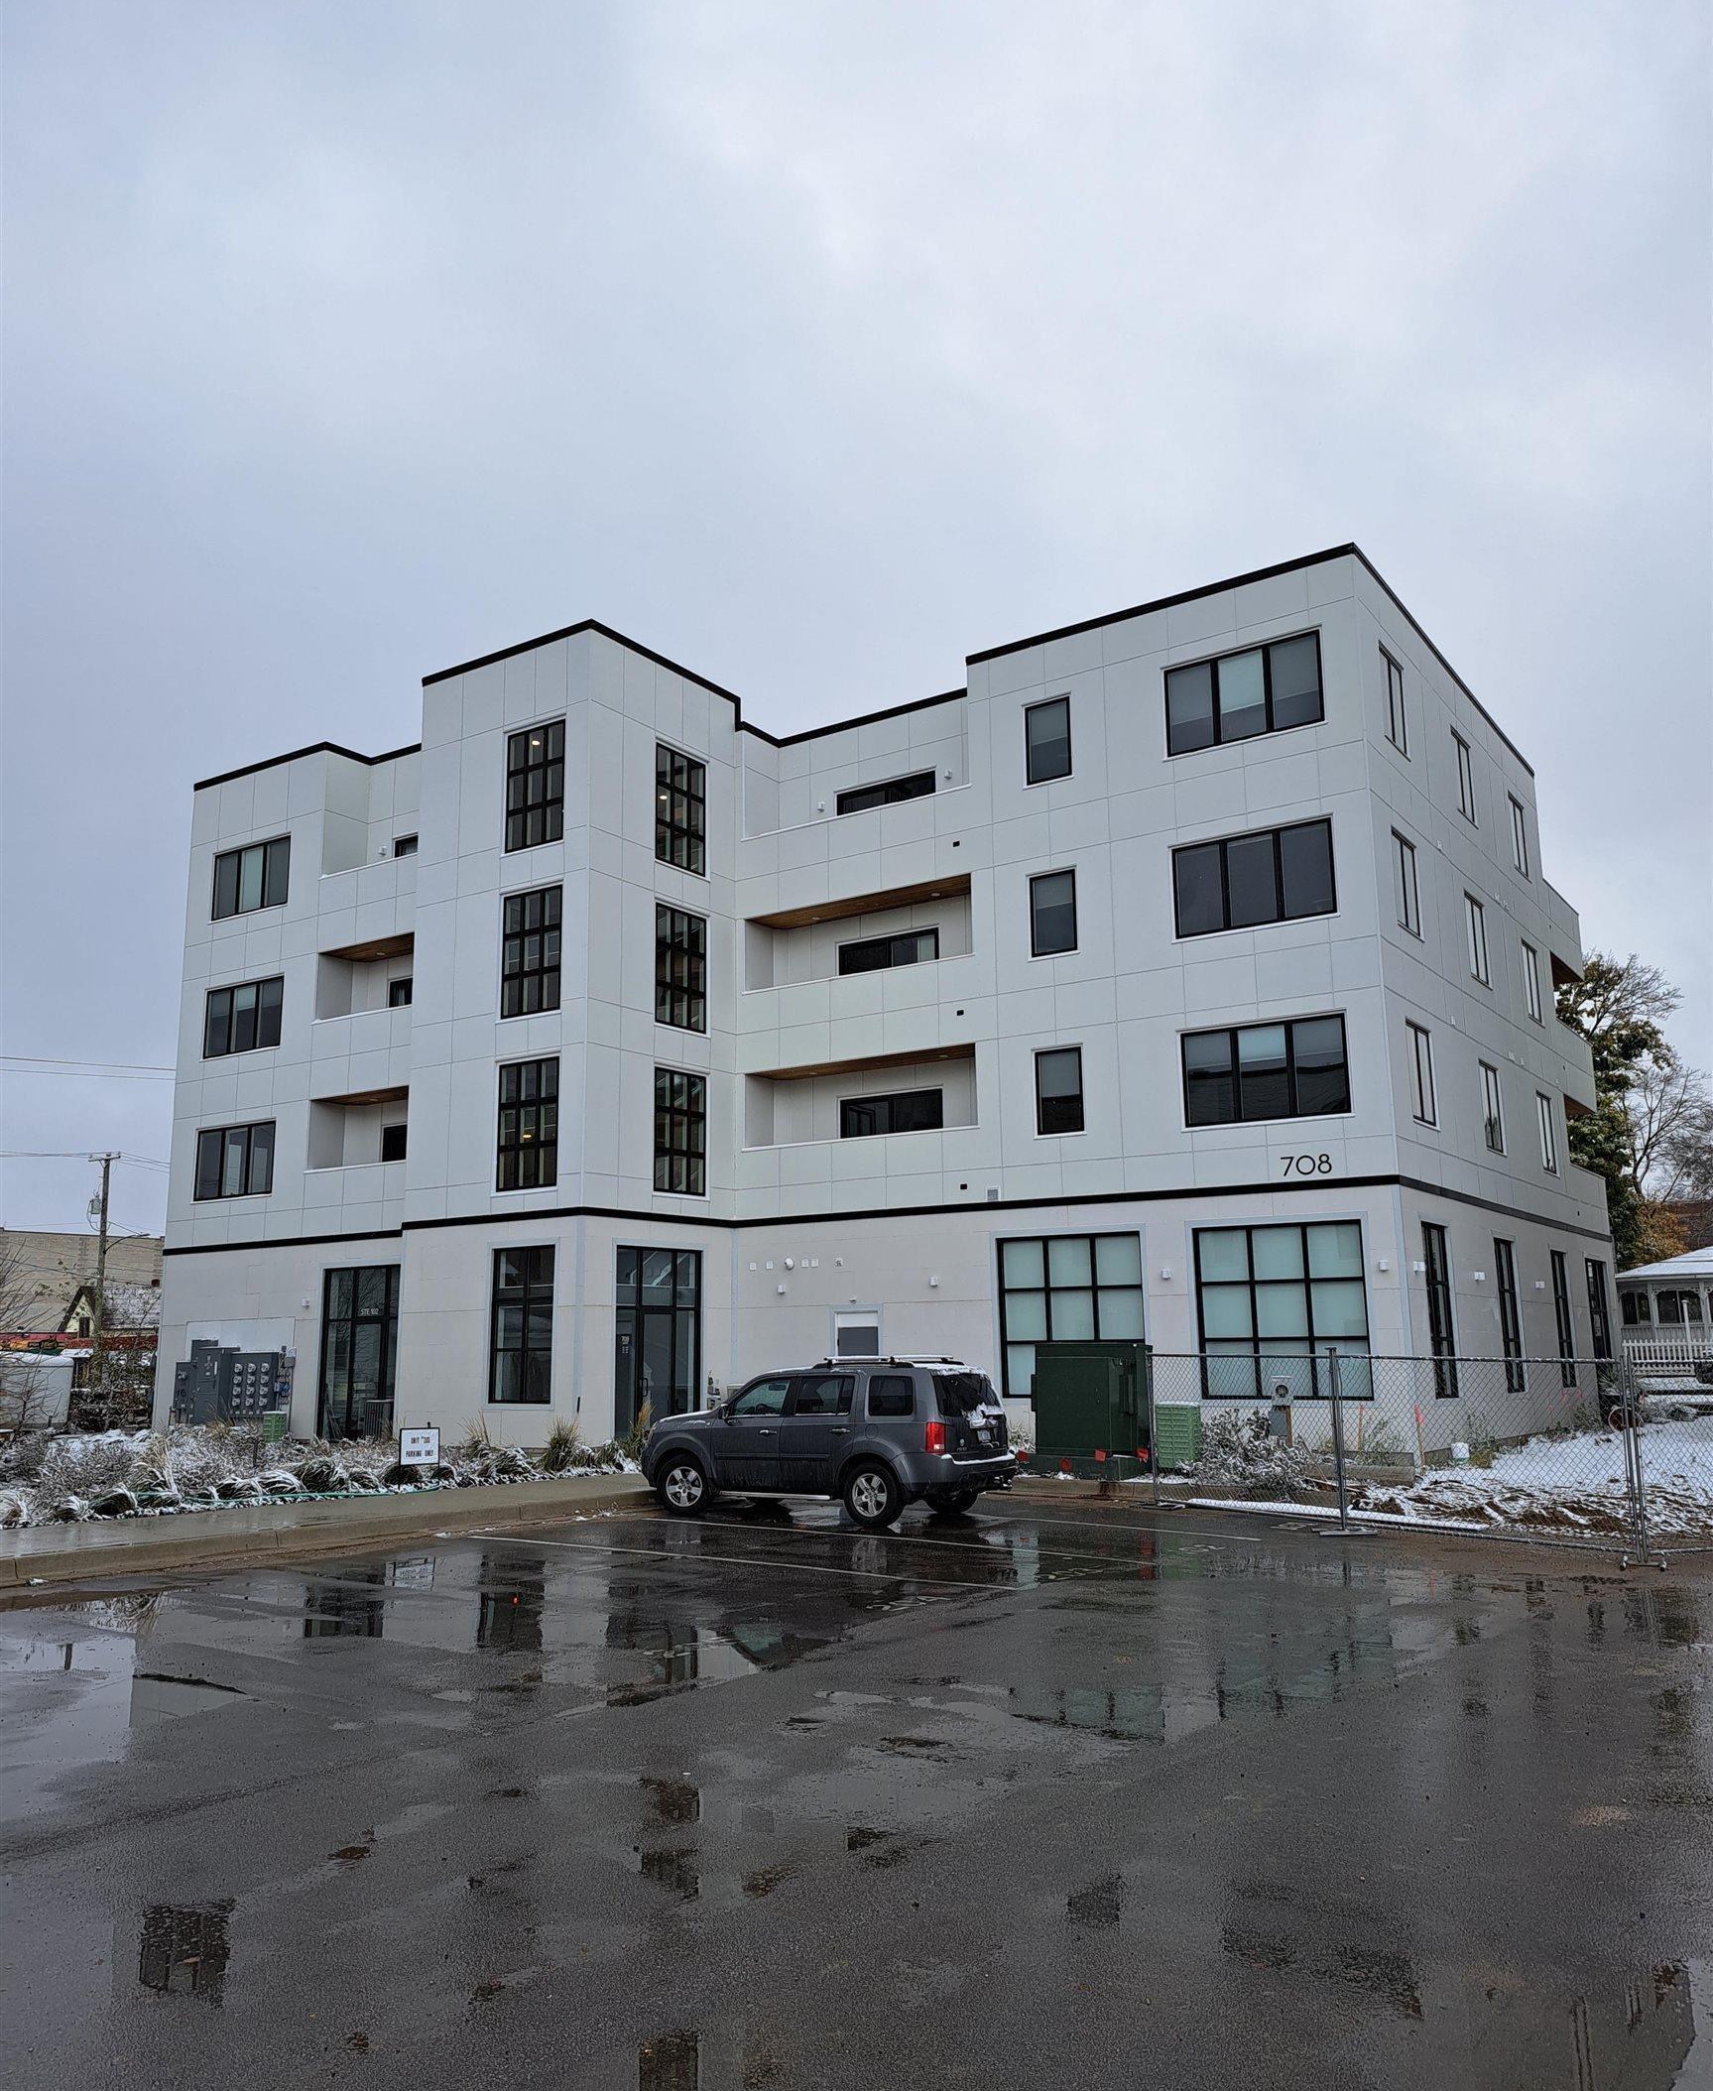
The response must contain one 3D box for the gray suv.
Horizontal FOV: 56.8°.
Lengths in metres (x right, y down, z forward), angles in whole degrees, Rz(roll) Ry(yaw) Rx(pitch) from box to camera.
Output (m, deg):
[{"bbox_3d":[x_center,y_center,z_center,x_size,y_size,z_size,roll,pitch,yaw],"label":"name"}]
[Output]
[{"bbox_3d":[-0.486,4.934,19.928,4.850,1.870,2.000,-8,-13,31],"label":"gray suv"}]

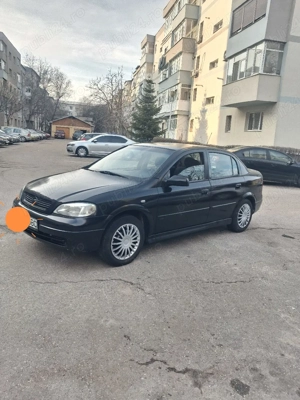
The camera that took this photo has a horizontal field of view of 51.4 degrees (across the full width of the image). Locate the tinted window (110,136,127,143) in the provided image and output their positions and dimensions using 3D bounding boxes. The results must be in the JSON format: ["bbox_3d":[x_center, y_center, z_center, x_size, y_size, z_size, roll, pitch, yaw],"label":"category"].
[{"bbox_3d":[-2.050,-3.949,20.300,1.060,0.410,0.080,2,11,-8],"label":"tinted window"}]

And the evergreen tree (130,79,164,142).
[{"bbox_3d":[-0.283,-8.043,30.010,3.130,6.910,3.130,4,11,0],"label":"evergreen tree"}]

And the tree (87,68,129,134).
[{"bbox_3d":[-5.799,-13.128,44.363,5.710,10.500,5.710,4,11,0],"label":"tree"}]

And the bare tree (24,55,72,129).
[{"bbox_3d":[-17.508,-17.597,53.819,7.910,14.020,7.910,4,11,0],"label":"bare tree"}]

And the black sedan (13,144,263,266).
[{"bbox_3d":[0.141,-0.169,4.977,4.260,1.430,1.740,-7,15,-42],"label":"black sedan"}]

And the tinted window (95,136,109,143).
[{"bbox_3d":[-3.125,-3.910,20.100,0.930,0.410,0.080,2,11,-8],"label":"tinted window"}]

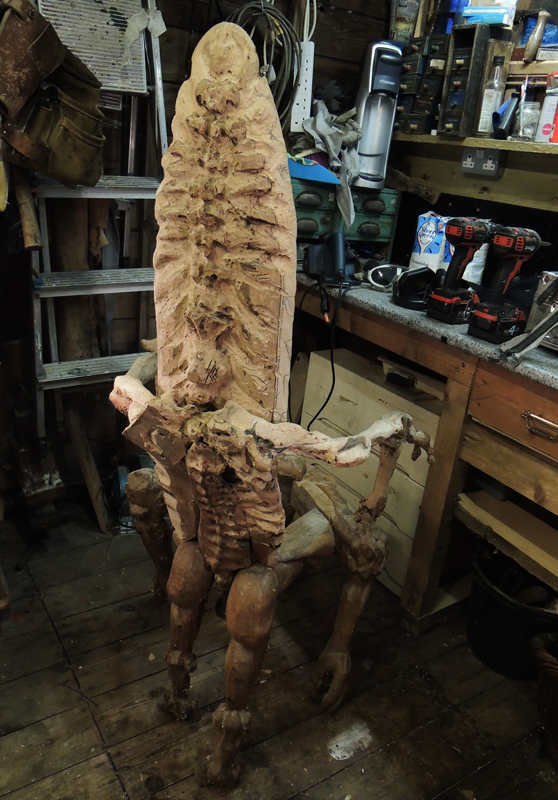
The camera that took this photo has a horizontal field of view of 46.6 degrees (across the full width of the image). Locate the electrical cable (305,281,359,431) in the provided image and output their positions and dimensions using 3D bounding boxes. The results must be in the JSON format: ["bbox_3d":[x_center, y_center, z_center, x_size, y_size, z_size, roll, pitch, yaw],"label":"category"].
[{"bbox_3d":[0.161,-0.109,1.728,0.100,0.420,0.125,-8,26,-31],"label":"electrical cable"}]

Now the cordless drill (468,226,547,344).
[{"bbox_3d":[0.524,-0.252,1.404,0.165,0.237,0.080,-8,26,-31],"label":"cordless drill"}]

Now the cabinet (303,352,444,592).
[{"bbox_3d":[0.370,0.175,1.936,0.380,0.550,0.545,-9,26,-33],"label":"cabinet"}]

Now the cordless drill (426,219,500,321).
[{"bbox_3d":[0.459,-0.307,1.526,0.185,0.237,0.080,-8,26,-31],"label":"cordless drill"}]

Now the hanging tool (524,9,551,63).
[{"bbox_3d":[0.674,-0.953,1.699,0.035,0.130,0.035,-8,35,-31],"label":"hanging tool"}]

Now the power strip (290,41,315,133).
[{"bbox_3d":[0.064,-0.980,2.023,0.060,0.252,0.038,-8,26,-31],"label":"power strip"}]

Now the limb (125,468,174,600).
[{"bbox_3d":[-0.330,0.329,1.642,0.110,0.355,0.110,1,22,-11],"label":"limb"}]

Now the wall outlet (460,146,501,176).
[{"bbox_3d":[0.612,-0.711,1.922,0.045,0.082,0.138,-8,26,-31],"label":"wall outlet"}]

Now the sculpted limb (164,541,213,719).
[{"bbox_3d":[-0.180,0.449,1.308,0.092,0.410,0.105,3,22,-7],"label":"sculpted limb"}]

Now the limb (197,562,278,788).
[{"bbox_3d":[-0.070,0.484,1.165,0.112,0.475,0.115,5,22,-1],"label":"limb"}]

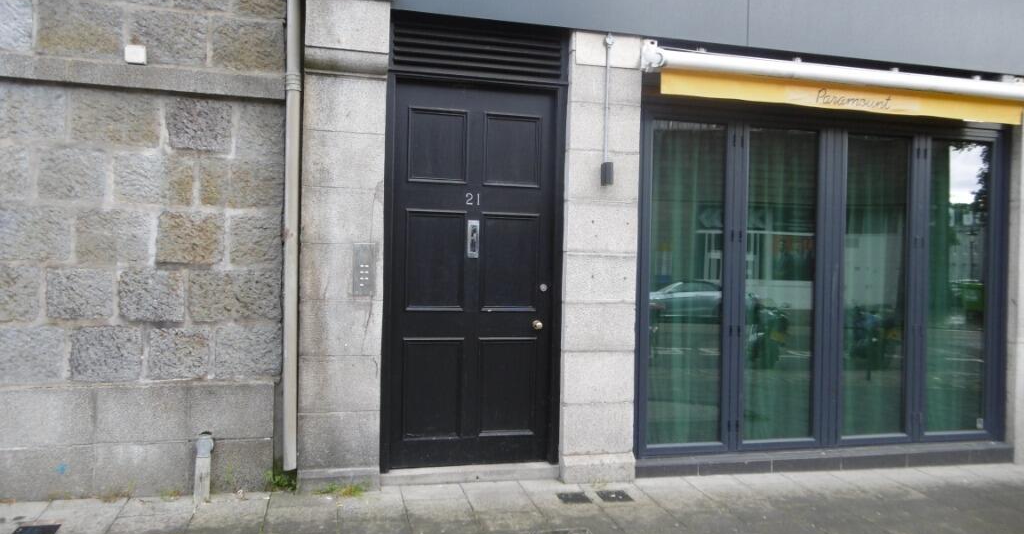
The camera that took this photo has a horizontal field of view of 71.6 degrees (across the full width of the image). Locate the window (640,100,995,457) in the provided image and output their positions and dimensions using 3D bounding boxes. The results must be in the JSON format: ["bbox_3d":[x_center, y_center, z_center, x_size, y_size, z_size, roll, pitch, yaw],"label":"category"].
[{"bbox_3d":[2.485,0.126,5.556,3.329,2.592,0.100,1,0,-13],"label":"window"}]

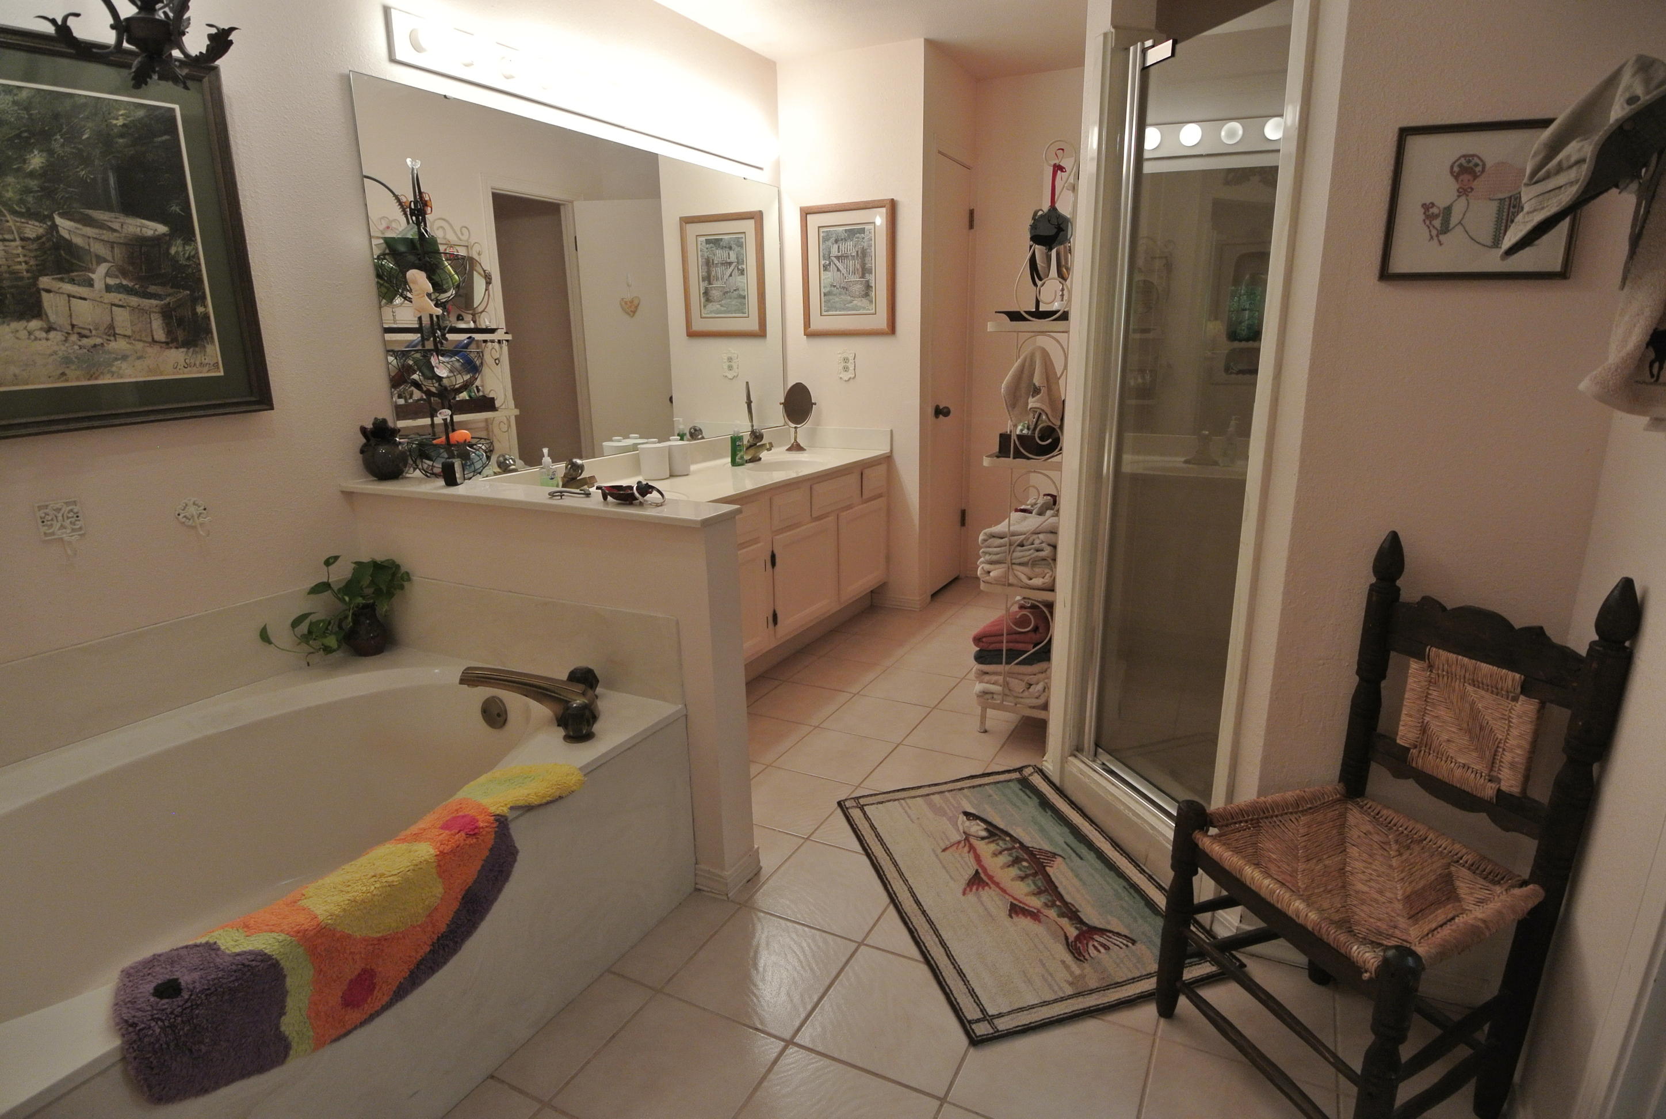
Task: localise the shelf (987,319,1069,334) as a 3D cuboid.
[{"bbox_3d":[0.727,-0.753,2.719,0.245,0.030,0.690,6,16,27],"label":"shelf"}]

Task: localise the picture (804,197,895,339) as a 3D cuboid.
[{"bbox_3d":[0.067,-1.323,3.831,0.470,0.577,0.028,6,16,27],"label":"picture"}]

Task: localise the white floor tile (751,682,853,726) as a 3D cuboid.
[{"bbox_3d":[-0.122,0.527,3.042,0.305,0.012,0.297,6,16,27],"label":"white floor tile"}]

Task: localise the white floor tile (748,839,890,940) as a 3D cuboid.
[{"bbox_3d":[-0.003,0.761,1.931,0.286,0.010,0.286,6,16,27],"label":"white floor tile"}]

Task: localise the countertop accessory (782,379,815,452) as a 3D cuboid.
[{"bbox_3d":[-0.180,-0.688,4.008,0.182,0.319,0.100,-4,14,-12],"label":"countertop accessory"}]

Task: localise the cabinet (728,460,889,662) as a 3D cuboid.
[{"bbox_3d":[-0.458,0.069,3.264,0.532,0.688,2.087,6,15,27],"label":"cabinet"}]

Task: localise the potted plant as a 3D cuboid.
[{"bbox_3d":[-1.238,0.140,2.081,0.182,0.264,0.299,6,16,27],"label":"potted plant"}]

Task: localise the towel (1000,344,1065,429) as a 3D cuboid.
[{"bbox_3d":[0.570,-0.491,2.387,0.179,0.229,0.110,6,16,27],"label":"towel"}]

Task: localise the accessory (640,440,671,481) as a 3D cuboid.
[{"bbox_3d":[-0.679,-0.374,3.170,0.116,0.132,0.116,-1,14,0],"label":"accessory"}]

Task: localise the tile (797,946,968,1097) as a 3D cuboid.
[{"bbox_3d":[0.120,0.855,1.547,0.286,0.010,0.286,6,16,27],"label":"tile"}]

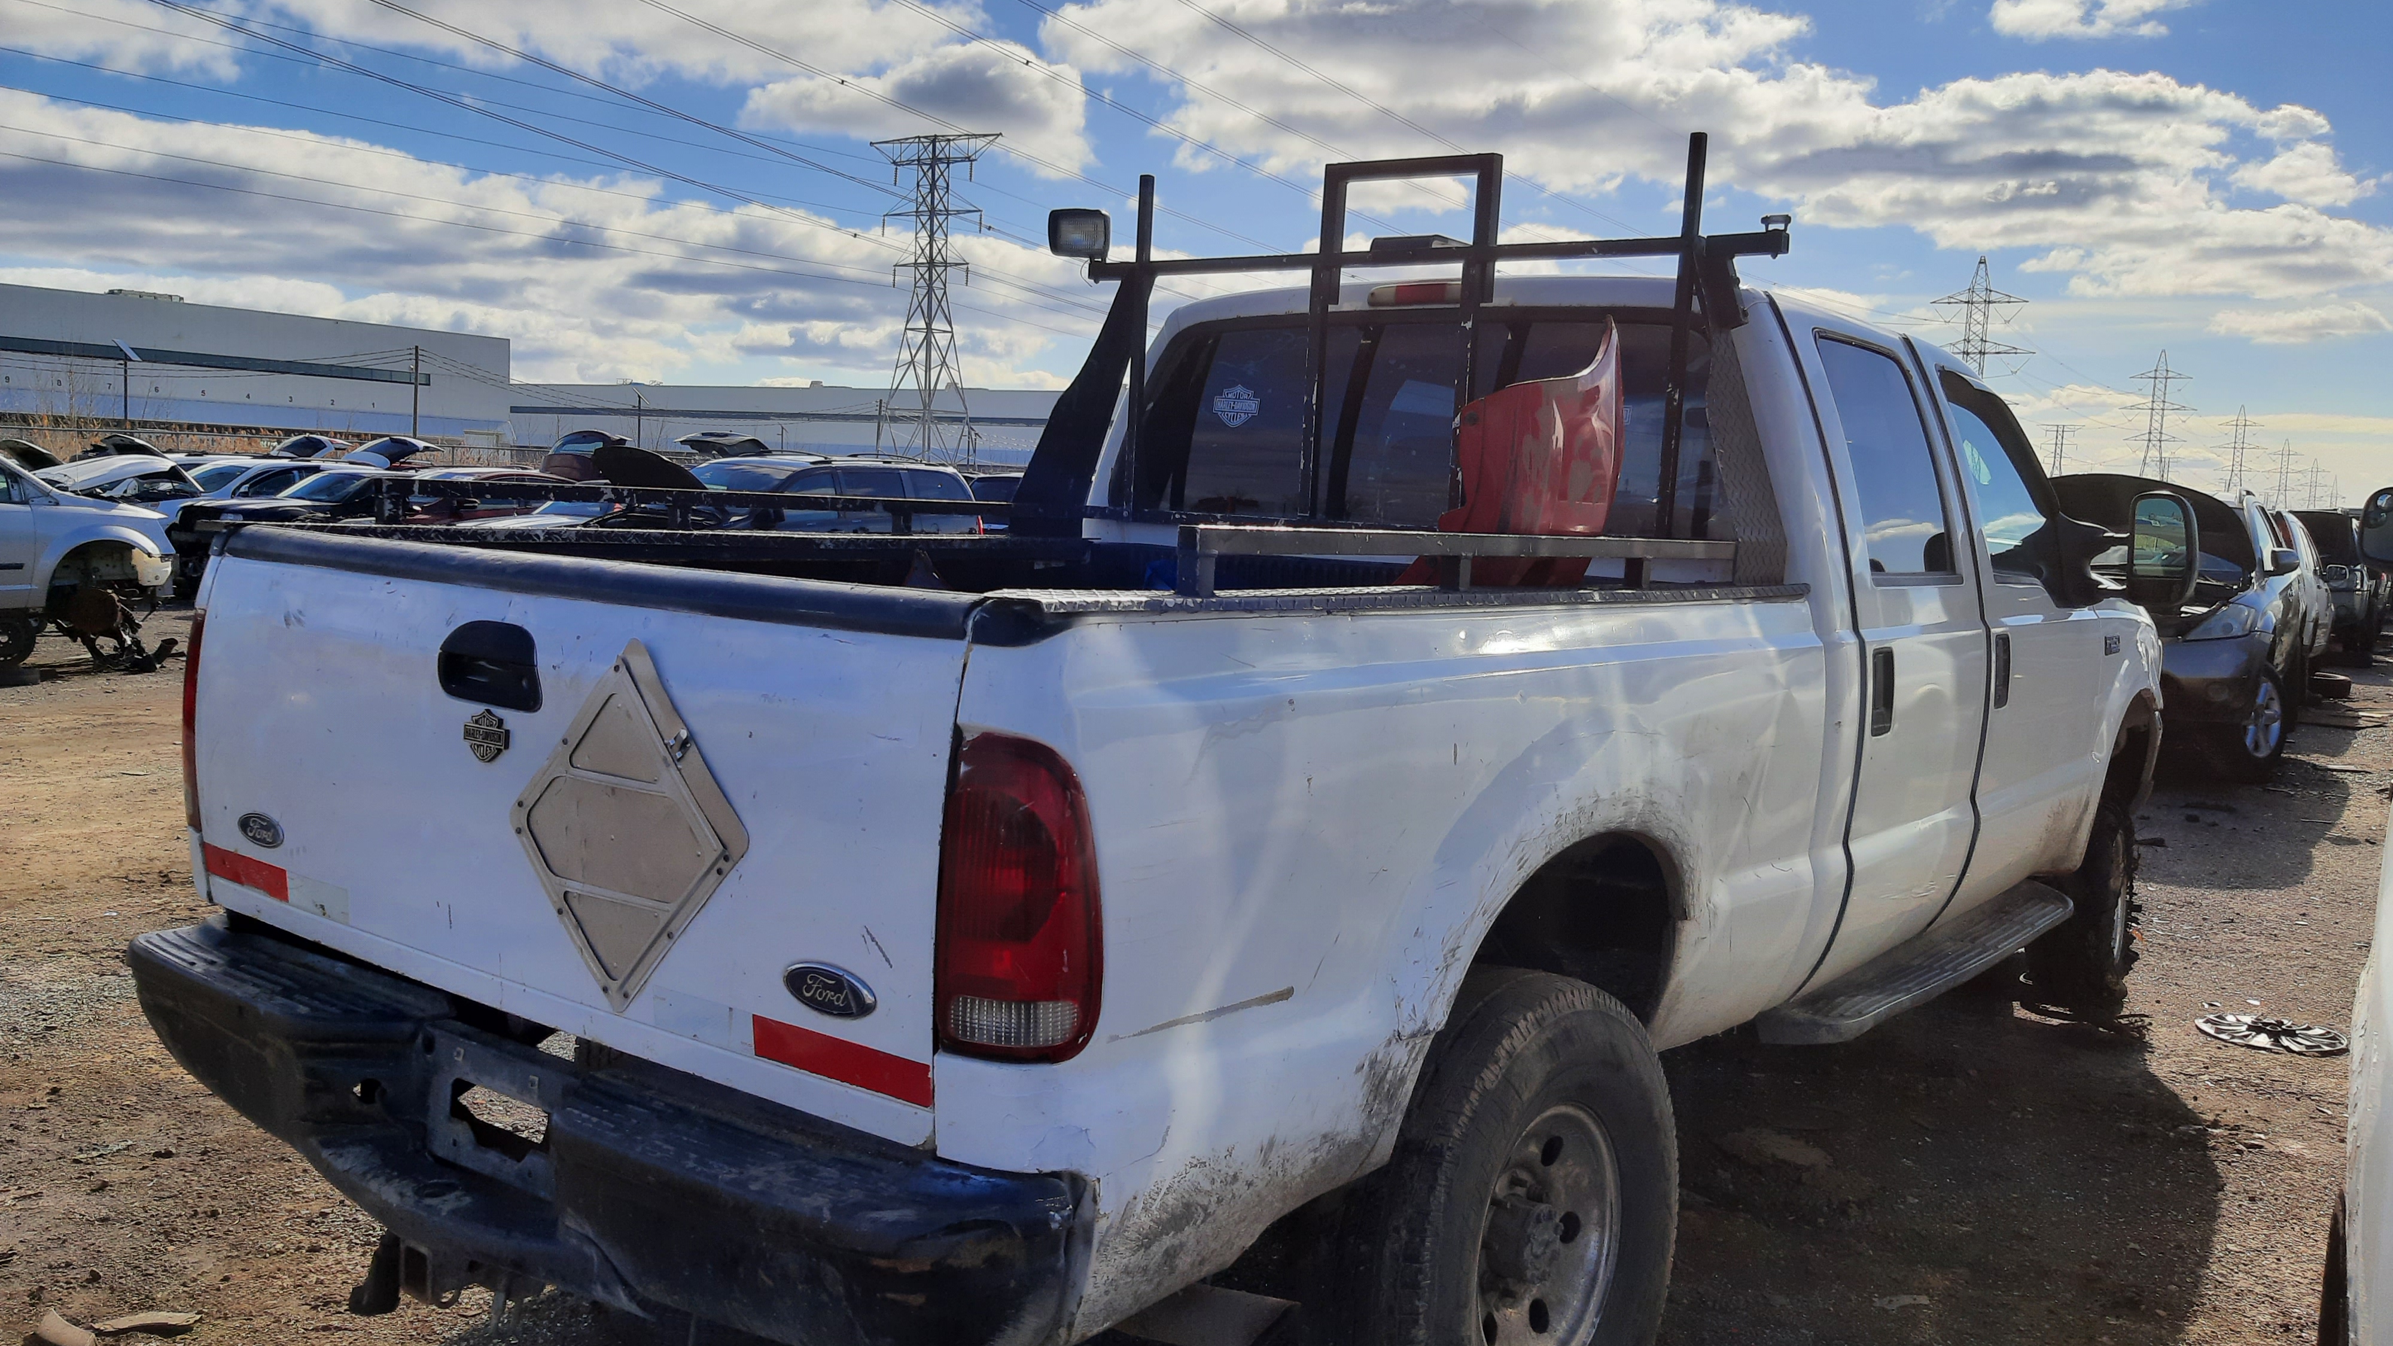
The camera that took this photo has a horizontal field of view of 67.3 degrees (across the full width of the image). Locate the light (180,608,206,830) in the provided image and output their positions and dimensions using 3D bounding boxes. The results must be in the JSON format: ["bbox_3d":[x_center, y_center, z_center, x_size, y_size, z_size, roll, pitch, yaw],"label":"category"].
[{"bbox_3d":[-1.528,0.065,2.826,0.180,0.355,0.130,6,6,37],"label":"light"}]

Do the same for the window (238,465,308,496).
[{"bbox_3d":[-11.304,-2.357,22.000,0.120,0.420,0.950,-8,-3,37],"label":"window"}]

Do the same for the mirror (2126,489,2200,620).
[{"bbox_3d":[2.569,-0.312,4.779,0.190,0.340,0.140,6,6,37],"label":"mirror"}]

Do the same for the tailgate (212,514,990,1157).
[{"bbox_3d":[-0.861,0.127,2.308,1.610,0.585,0.120,7,6,37],"label":"tailgate"}]

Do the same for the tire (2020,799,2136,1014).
[{"bbox_3d":[2.858,0.675,5.829,0.270,0.790,0.790,6,6,37],"label":"tire"}]

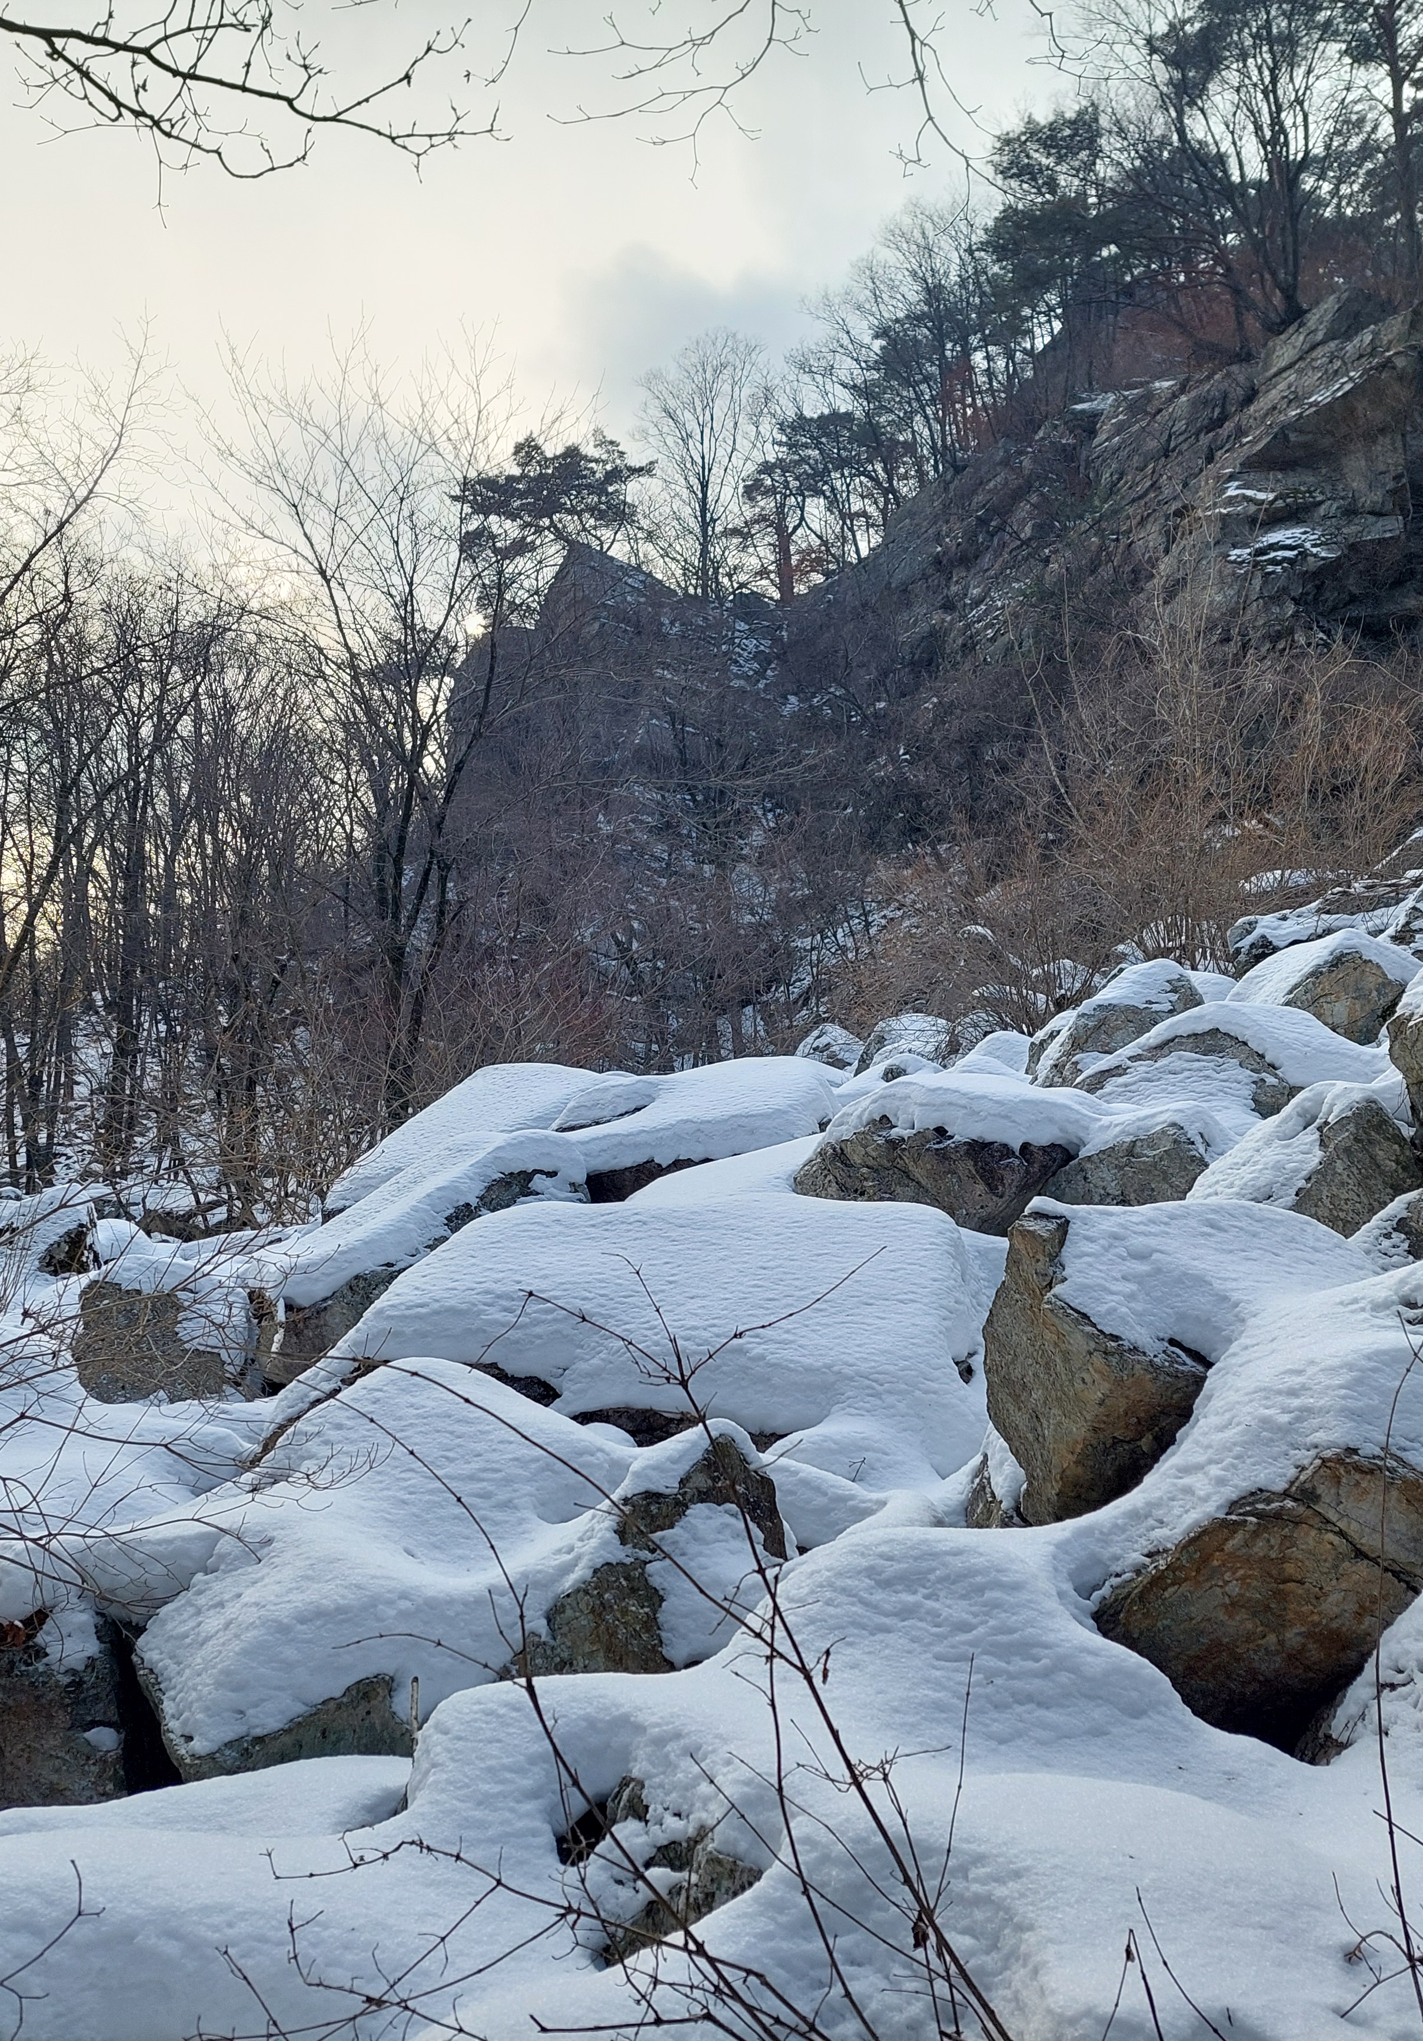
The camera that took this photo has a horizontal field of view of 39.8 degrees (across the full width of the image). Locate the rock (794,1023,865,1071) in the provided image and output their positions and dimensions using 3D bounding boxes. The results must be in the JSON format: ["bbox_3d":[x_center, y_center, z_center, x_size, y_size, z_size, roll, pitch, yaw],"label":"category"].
[{"bbox_3d":[1.302,0.330,21.998,0.764,0.617,0.750,0,-3,0],"label":"rock"}]

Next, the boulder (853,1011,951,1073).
[{"bbox_3d":[1.972,0.276,20.498,0.952,0.718,1.000,0,-3,0],"label":"boulder"}]

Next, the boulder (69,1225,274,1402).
[{"bbox_3d":[-2.802,1.514,10.300,0.828,0.849,1.000,0,-3,0],"label":"boulder"}]

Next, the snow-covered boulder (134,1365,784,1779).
[{"bbox_3d":[-0.638,1.522,5.700,1.699,0.899,1.400,0,-3,0],"label":"snow-covered boulder"}]

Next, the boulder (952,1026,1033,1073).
[{"bbox_3d":[2.562,0.298,17.998,0.673,0.478,0.750,0,-3,0],"label":"boulder"}]

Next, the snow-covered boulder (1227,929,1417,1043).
[{"bbox_3d":[4.626,-0.250,15.000,1.104,0.824,1.200,0,-3,0],"label":"snow-covered boulder"}]

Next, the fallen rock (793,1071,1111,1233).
[{"bbox_3d":[1.243,0.763,10.697,1.591,0.973,1.400,0,-3,0],"label":"fallen rock"}]

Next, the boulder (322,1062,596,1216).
[{"bbox_3d":[-1.567,0.766,12.800,1.646,0.975,1.600,0,-3,0],"label":"boulder"}]

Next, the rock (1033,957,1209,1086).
[{"bbox_3d":[3.070,0.044,15.000,1.131,0.947,1.200,0,-3,0],"label":"rock"}]

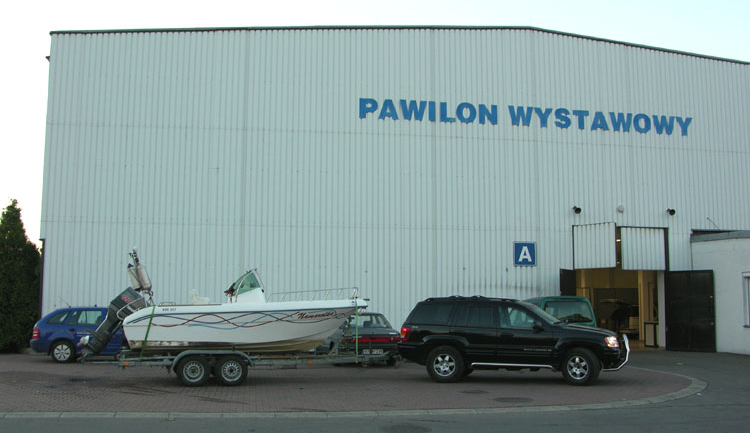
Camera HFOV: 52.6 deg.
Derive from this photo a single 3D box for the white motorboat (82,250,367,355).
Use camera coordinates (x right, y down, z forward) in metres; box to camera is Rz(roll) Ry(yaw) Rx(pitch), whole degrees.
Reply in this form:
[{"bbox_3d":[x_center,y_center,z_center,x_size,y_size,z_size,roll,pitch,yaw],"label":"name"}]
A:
[{"bbox_3d":[-3.141,1.849,16.305,5.963,2.205,2.100,1,-6,-7],"label":"white motorboat"}]

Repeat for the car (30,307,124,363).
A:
[{"bbox_3d":[-7.156,3.263,21.125,4.220,1.460,1.660,1,-6,-4],"label":"car"}]

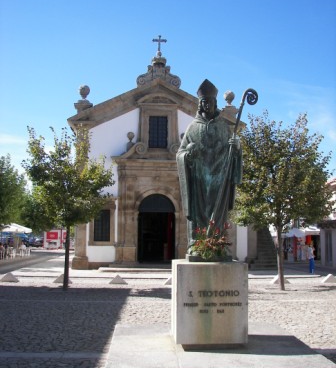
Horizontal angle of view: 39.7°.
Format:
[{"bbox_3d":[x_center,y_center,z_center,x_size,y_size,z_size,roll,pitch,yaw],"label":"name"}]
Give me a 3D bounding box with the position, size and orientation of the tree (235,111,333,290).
[{"bbox_3d":[3.543,0.435,14.317,2.883,5.513,2.883,1,-6,-3],"label":"tree"}]

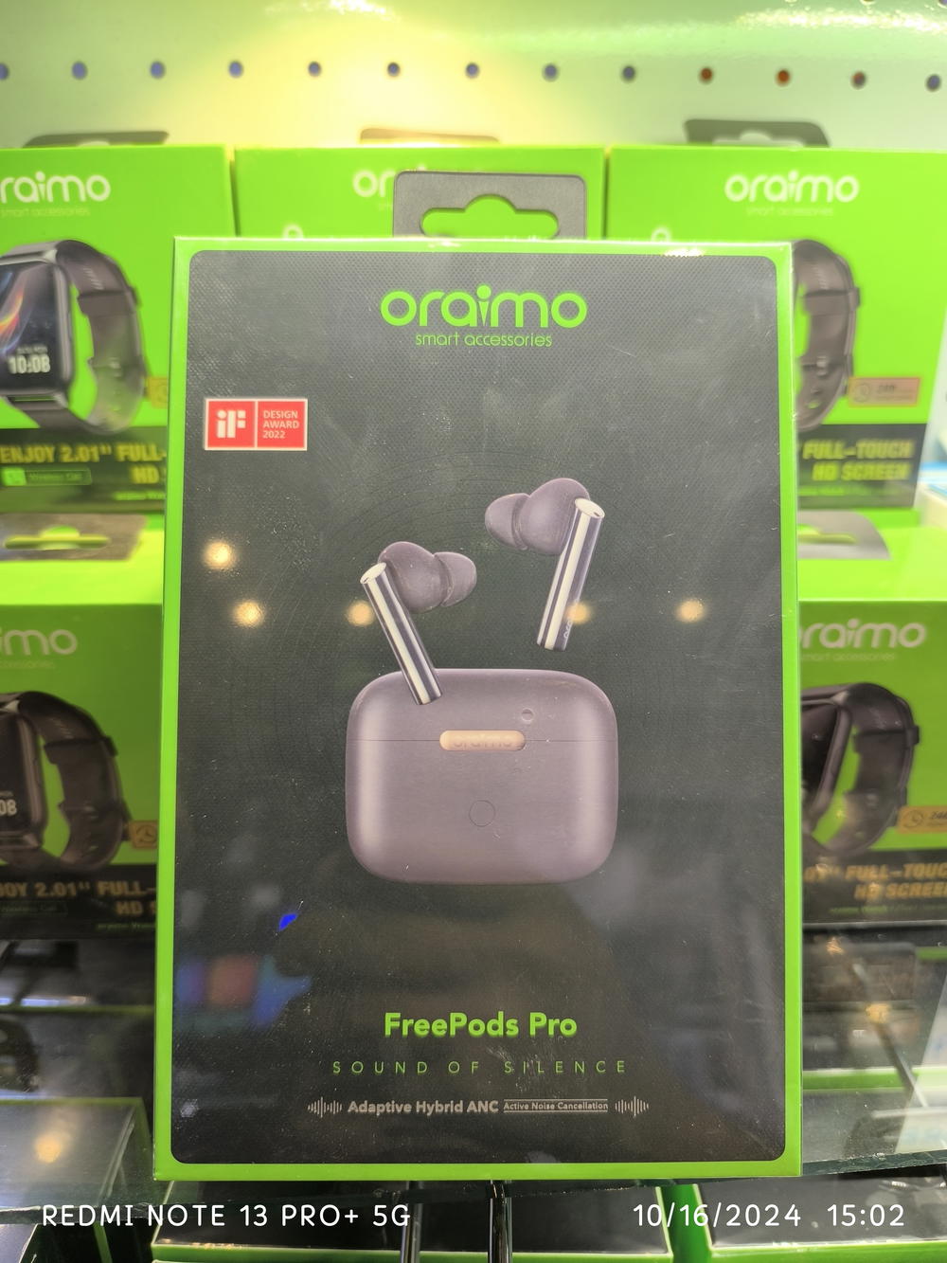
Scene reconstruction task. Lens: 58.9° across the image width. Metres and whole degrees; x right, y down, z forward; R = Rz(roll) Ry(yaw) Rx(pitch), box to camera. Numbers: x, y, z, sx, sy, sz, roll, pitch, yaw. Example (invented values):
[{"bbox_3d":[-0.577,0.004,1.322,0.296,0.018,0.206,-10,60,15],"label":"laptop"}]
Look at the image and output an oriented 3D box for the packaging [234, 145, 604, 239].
[{"bbox_3d":[-0.014,-0.092,0.258,0.094,0.090,0.066,-1,21,-2],"label":"packaging"}]

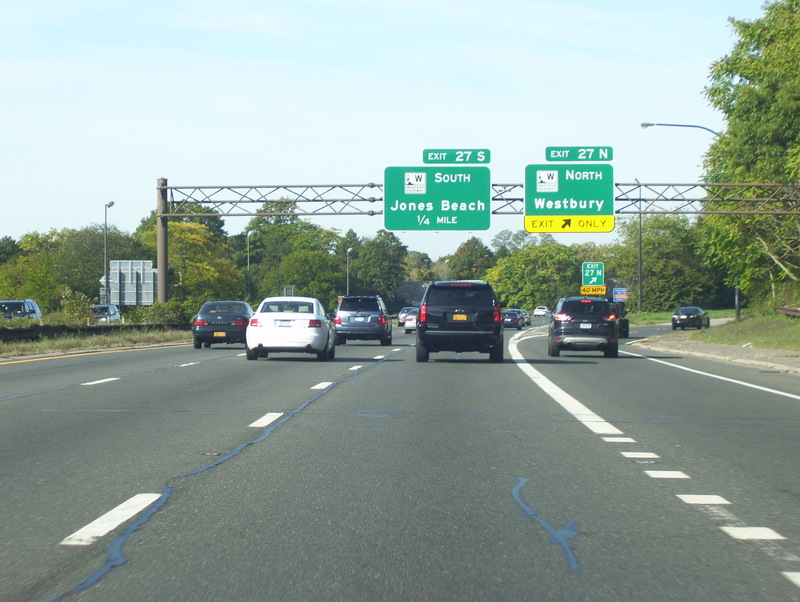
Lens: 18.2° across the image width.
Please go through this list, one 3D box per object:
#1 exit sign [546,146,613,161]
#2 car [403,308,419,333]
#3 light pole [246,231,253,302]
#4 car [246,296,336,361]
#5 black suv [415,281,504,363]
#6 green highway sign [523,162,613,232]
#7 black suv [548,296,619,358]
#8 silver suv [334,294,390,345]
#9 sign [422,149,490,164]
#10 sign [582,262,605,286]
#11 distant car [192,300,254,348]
[{"bbox_3d":[7.699,-6.286,107.000,2.870,0.620,0.100,0,0,3],"label":"exit sign"},{"bbox_3d":[1.300,1.140,141.500,1.800,1.450,4.700,0,0,4],"label":"car"},{"bbox_3d":[-14.350,-2.250,240.000,0.800,9.200,0.300,0,0,10],"label":"light pole"},{"bbox_3d":[-2.500,0.623,58.400,1.855,1.460,4.900,0,0,2],"label":"car"},{"bbox_3d":[1.440,0.490,59.700,2.045,1.890,5.180,0,0,1],"label":"black suv"},{"bbox_3d":[7.275,-4.376,107.000,3.850,2.920,0.120,0,0,3],"label":"green highway sign"},{"bbox_3d":[5.050,0.671,69.000,1.840,1.690,4.530,0,0,3],"label":"black suv"},{"bbox_3d":[-1.270,0.686,87.900,1.830,1.730,4.690,0,0,3],"label":"silver suv"},{"bbox_3d":[2.456,-6.191,107.300,2.880,0.620,0.100,0,0,3],"label":"sign"},{"bbox_3d":[13.635,-1.873,176.000,1.530,1.650,0.080,0,0,4],"label":"sign"},{"bbox_3d":[-5.440,0.790,79.200,1.720,1.430,4.550,0,0,2],"label":"distant car"}]

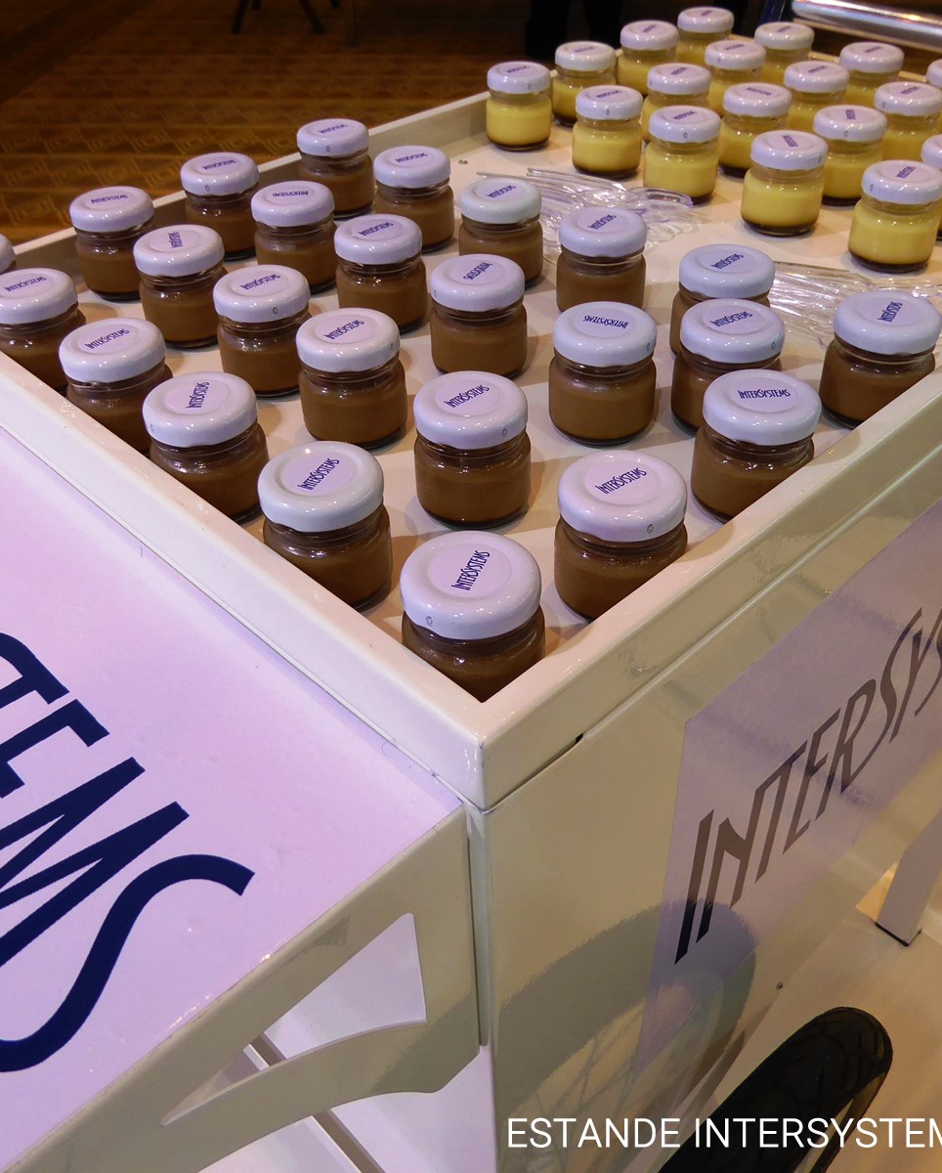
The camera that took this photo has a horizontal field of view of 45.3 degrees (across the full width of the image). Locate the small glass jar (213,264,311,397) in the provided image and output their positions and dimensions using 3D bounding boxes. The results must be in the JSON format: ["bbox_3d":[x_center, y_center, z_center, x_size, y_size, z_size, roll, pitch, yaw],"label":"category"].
[{"bbox_3d":[-0.101,-0.127,0.560,0.047,0.052,0.047,-1,39,1],"label":"small glass jar"}]

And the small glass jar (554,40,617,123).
[{"bbox_3d":[0.090,-0.398,0.896,0.048,0.052,0.048,-1,39,1],"label":"small glass jar"}]

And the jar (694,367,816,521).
[{"bbox_3d":[0.119,-0.058,0.472,0.048,0.052,0.048,-1,39,1],"label":"jar"}]

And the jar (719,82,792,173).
[{"bbox_3d":[0.200,-0.323,0.799,0.048,0.052,0.048,-1,39,1],"label":"jar"}]

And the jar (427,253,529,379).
[{"bbox_3d":[0.004,-0.135,0.571,0.048,0.054,0.048,-1,38,1],"label":"jar"}]

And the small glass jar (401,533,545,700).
[{"bbox_3d":[0.001,0.014,0.383,0.048,0.054,0.048,-1,38,1],"label":"small glass jar"}]

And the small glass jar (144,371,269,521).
[{"bbox_3d":[-0.111,-0.058,0.474,0.047,0.052,0.047,-1,39,1],"label":"small glass jar"}]

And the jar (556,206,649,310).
[{"bbox_3d":[0.071,-0.174,0.619,0.048,0.052,0.048,-1,39,1],"label":"jar"}]

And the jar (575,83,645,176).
[{"bbox_3d":[0.097,-0.322,0.801,0.048,0.052,0.048,-1,39,1],"label":"jar"}]

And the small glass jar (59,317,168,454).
[{"bbox_3d":[-0.157,-0.088,0.507,0.047,0.051,0.047,-1,39,1],"label":"small glass jar"}]

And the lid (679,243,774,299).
[{"bbox_3d":[0.127,-0.157,0.557,0.046,0.011,0.046,-1,39,1],"label":"lid"}]

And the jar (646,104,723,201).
[{"bbox_3d":[0.144,-0.294,0.768,0.048,0.054,0.048,-1,38,1],"label":"jar"}]

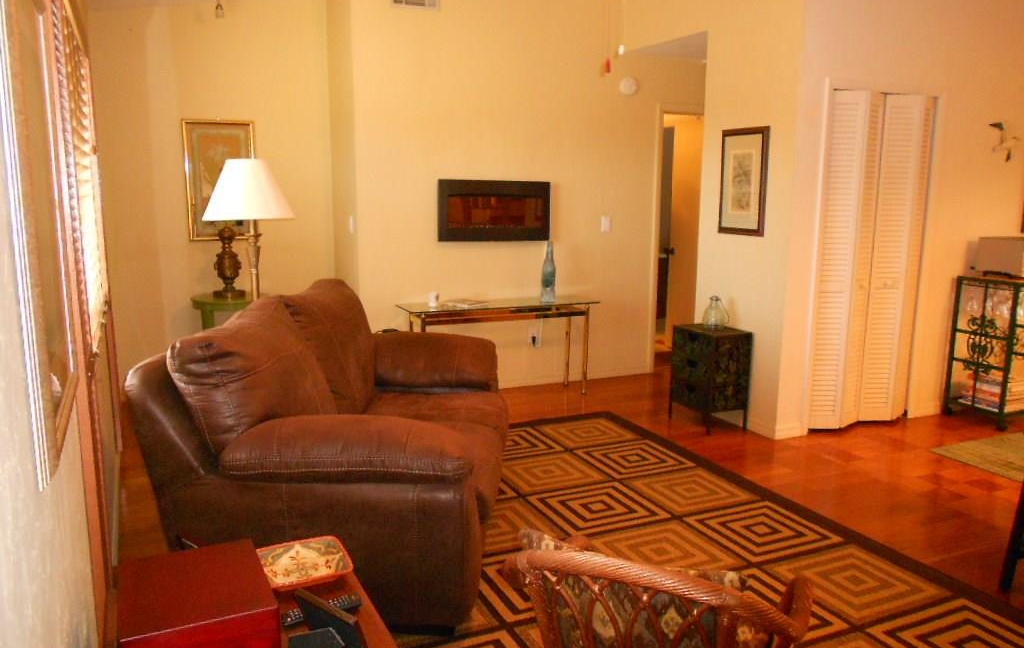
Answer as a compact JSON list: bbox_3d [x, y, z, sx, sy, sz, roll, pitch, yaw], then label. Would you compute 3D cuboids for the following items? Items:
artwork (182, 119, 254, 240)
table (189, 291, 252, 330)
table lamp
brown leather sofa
[{"bbox_3d":[-2.064,-1.017,5.477,0.470,0.845,0.030,-4,10,-23],"label":"artwork"},{"bbox_3d":[-1.951,0.167,5.364,0.540,0.710,0.540,-4,10,-23],"label":"table"},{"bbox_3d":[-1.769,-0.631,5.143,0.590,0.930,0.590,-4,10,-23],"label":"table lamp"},{"bbox_3d":[-0.600,0.350,3.453,1.140,1.000,2.000,1,10,2],"label":"brown leather sofa"}]

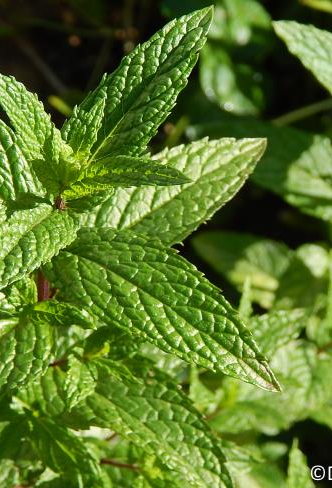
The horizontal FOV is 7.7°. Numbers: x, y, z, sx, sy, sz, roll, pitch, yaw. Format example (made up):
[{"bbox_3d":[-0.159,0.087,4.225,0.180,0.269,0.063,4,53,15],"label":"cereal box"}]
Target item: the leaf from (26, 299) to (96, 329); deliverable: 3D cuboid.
[{"bbox_3d":[-0.026,0.017,0.615,0.018,0.005,0.010,18,44,15],"label":"leaf"}]

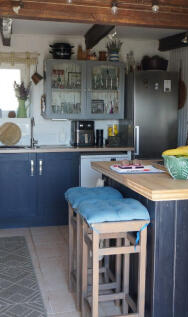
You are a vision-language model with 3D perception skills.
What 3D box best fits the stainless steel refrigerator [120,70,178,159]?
[{"bbox_3d":[0.708,-0.167,4.722,0.580,1.850,0.630,-1,7,-13],"label":"stainless steel refrigerator"}]

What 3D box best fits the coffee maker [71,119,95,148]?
[{"bbox_3d":[-0.132,-0.323,4.630,0.230,0.320,0.330,-1,7,-13],"label":"coffee maker"}]

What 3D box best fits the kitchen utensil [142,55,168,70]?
[{"bbox_3d":[0.806,-1.218,4.673,0.360,0.245,0.220,-2,6,-15],"label":"kitchen utensil"}]

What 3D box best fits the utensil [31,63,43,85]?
[{"bbox_3d":[-0.732,-1.092,4.585,0.150,0.280,0.080,-2,6,-15],"label":"utensil"}]

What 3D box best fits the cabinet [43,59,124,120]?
[{"bbox_3d":[-0.138,-0.870,4.640,1.020,0.735,0.330,-1,7,-13],"label":"cabinet"}]

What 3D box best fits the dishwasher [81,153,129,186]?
[{"bbox_3d":[0.063,0.337,4.720,0.600,0.840,0.580,-2,6,-15],"label":"dishwasher"}]

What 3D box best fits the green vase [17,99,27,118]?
[{"bbox_3d":[-0.936,-0.648,4.625,0.130,0.250,0.130,-1,6,-12],"label":"green vase"}]

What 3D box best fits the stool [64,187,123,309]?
[{"bbox_3d":[0.012,0.633,2.542,0.355,0.745,0.355,-1,7,-13],"label":"stool"}]

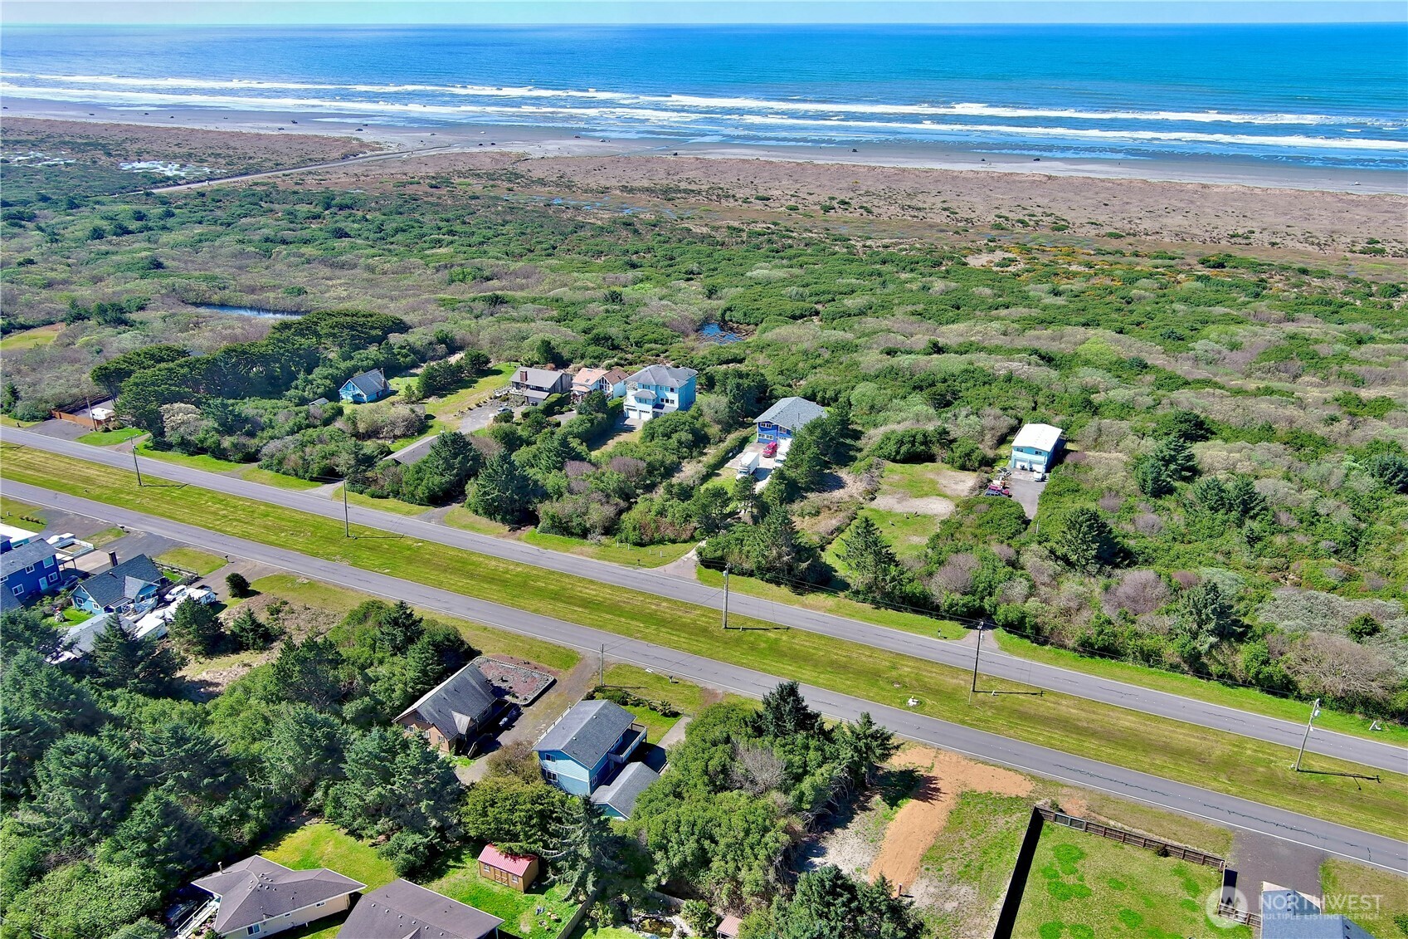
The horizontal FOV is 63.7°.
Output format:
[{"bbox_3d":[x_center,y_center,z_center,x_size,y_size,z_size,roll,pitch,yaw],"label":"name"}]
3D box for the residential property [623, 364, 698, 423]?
[{"bbox_3d":[-10.568,-19.623,288.396,14.300,11.000,14.500,8,23,19],"label":"residential property"}]

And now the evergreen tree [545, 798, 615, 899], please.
[{"bbox_3d":[-14.498,44.438,135.290,8.800,13.400,8.800,0,22,0],"label":"evergreen tree"}]

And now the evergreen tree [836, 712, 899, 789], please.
[{"bbox_3d":[21.944,36.751,149.309,8.400,10.987,8.400,0,22,0],"label":"evergreen tree"}]

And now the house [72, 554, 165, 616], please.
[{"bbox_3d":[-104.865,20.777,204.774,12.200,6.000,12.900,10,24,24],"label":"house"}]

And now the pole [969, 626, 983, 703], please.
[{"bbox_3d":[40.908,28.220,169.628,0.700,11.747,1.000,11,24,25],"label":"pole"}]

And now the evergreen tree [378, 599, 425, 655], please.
[{"bbox_3d":[-50.327,25.767,187.631,7.400,9.400,7.400,0,22,0],"label":"evergreen tree"}]

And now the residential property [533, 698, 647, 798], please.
[{"bbox_3d":[-15.349,37.287,154.061,10.000,6.500,13.100,10,24,23],"label":"residential property"}]

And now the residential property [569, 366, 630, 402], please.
[{"bbox_3d":[-27.427,-23.164,302.726,13.000,7.000,10.500,10,24,23],"label":"residential property"}]

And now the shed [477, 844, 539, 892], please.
[{"bbox_3d":[-22.890,46.674,134.366,6.129,3.677,3.524,10,24,24],"label":"shed"}]

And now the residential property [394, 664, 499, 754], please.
[{"bbox_3d":[-36.844,33.809,162.932,9.800,6.400,12.200,10,24,24],"label":"residential property"}]

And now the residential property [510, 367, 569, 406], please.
[{"bbox_3d":[-44.150,-22.454,303.040,13.600,7.000,12.200,11,24,26],"label":"residential property"}]

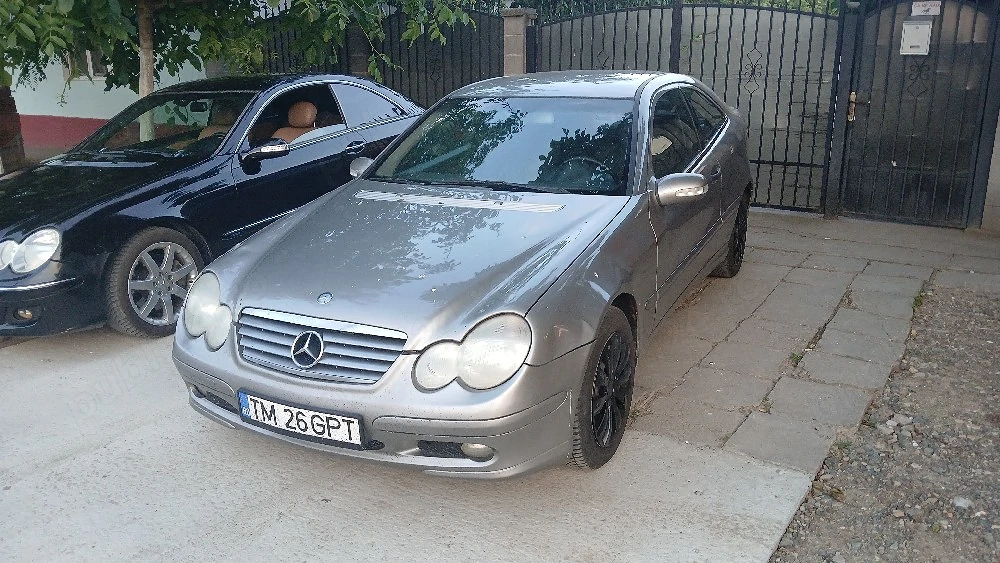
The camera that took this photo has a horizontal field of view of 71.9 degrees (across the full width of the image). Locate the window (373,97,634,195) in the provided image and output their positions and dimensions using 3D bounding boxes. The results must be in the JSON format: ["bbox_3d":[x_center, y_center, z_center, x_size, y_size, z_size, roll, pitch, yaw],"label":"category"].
[{"bbox_3d":[0.046,-0.718,3.526,1.430,0.130,0.720,6,55,27],"label":"window"}]

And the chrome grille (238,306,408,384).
[{"bbox_3d":[-0.637,0.210,2.312,0.710,0.200,0.150,7,19,26],"label":"chrome grille"}]

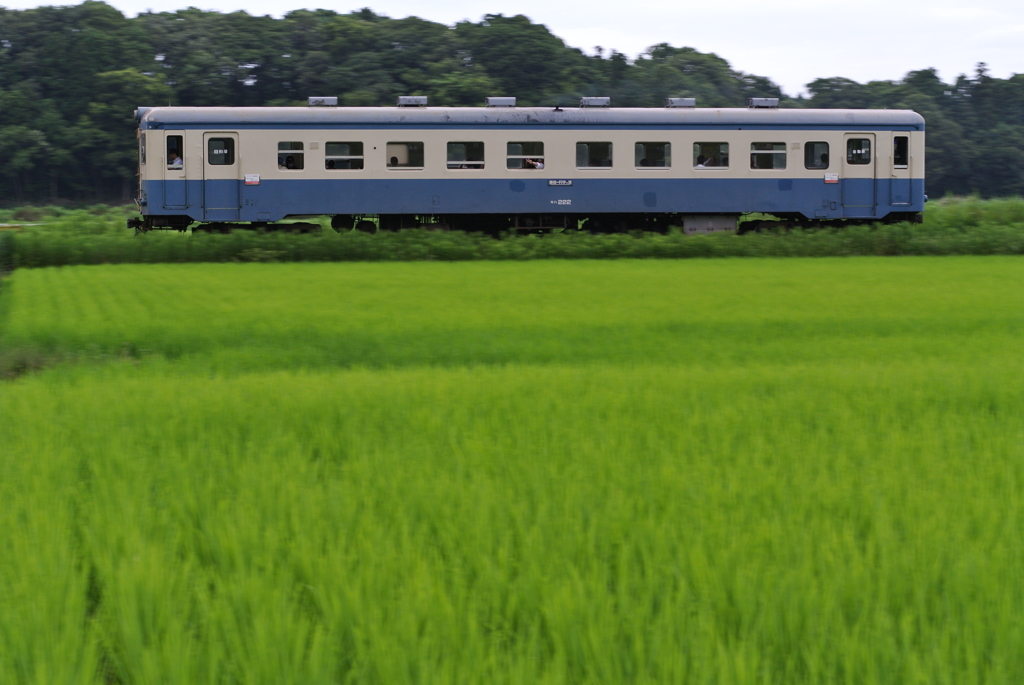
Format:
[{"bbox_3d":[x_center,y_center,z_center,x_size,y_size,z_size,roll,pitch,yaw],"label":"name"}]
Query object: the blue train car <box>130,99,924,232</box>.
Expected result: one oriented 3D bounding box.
[{"bbox_3d":[0.611,-4.173,60.991,19.800,3.780,2.850,-1,5,-11],"label":"blue train car"}]

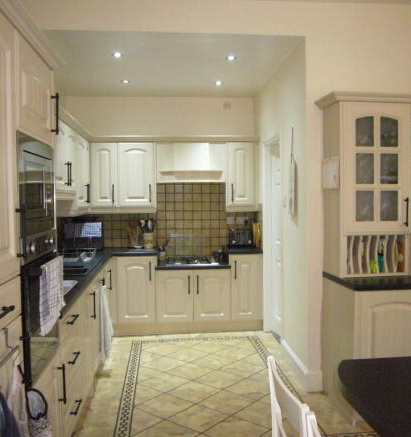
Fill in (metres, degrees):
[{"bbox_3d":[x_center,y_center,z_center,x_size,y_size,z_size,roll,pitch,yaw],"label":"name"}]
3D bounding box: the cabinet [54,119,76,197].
[{"bbox_3d":[-1.308,-0.483,3.883,0.320,0.570,0.920,-1,3,-6],"label":"cabinet"}]

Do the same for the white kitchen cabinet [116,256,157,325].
[{"bbox_3d":[-0.754,0.750,5.259,0.402,0.715,0.550,-1,2,-5],"label":"white kitchen cabinet"}]

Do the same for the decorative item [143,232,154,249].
[{"bbox_3d":[-0.653,0.252,5.398,0.130,0.180,0.130,-1,2,-5],"label":"decorative item"}]

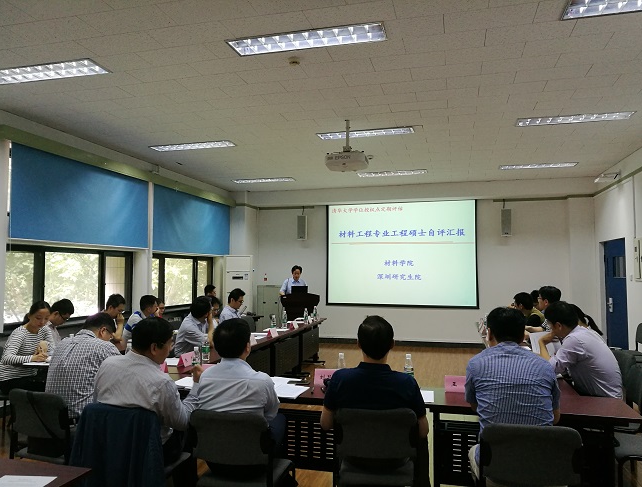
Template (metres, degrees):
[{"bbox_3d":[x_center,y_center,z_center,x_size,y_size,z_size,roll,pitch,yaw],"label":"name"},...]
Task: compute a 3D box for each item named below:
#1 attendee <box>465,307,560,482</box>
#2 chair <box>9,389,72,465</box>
[{"bbox_3d":[0.950,0.985,2.592,0.480,1.310,0.720,-1,-4,11],"label":"attendee"},{"bbox_3d":[-1.486,1.262,3.080,0.510,0.820,0.560,-1,-4,22],"label":"chair"}]

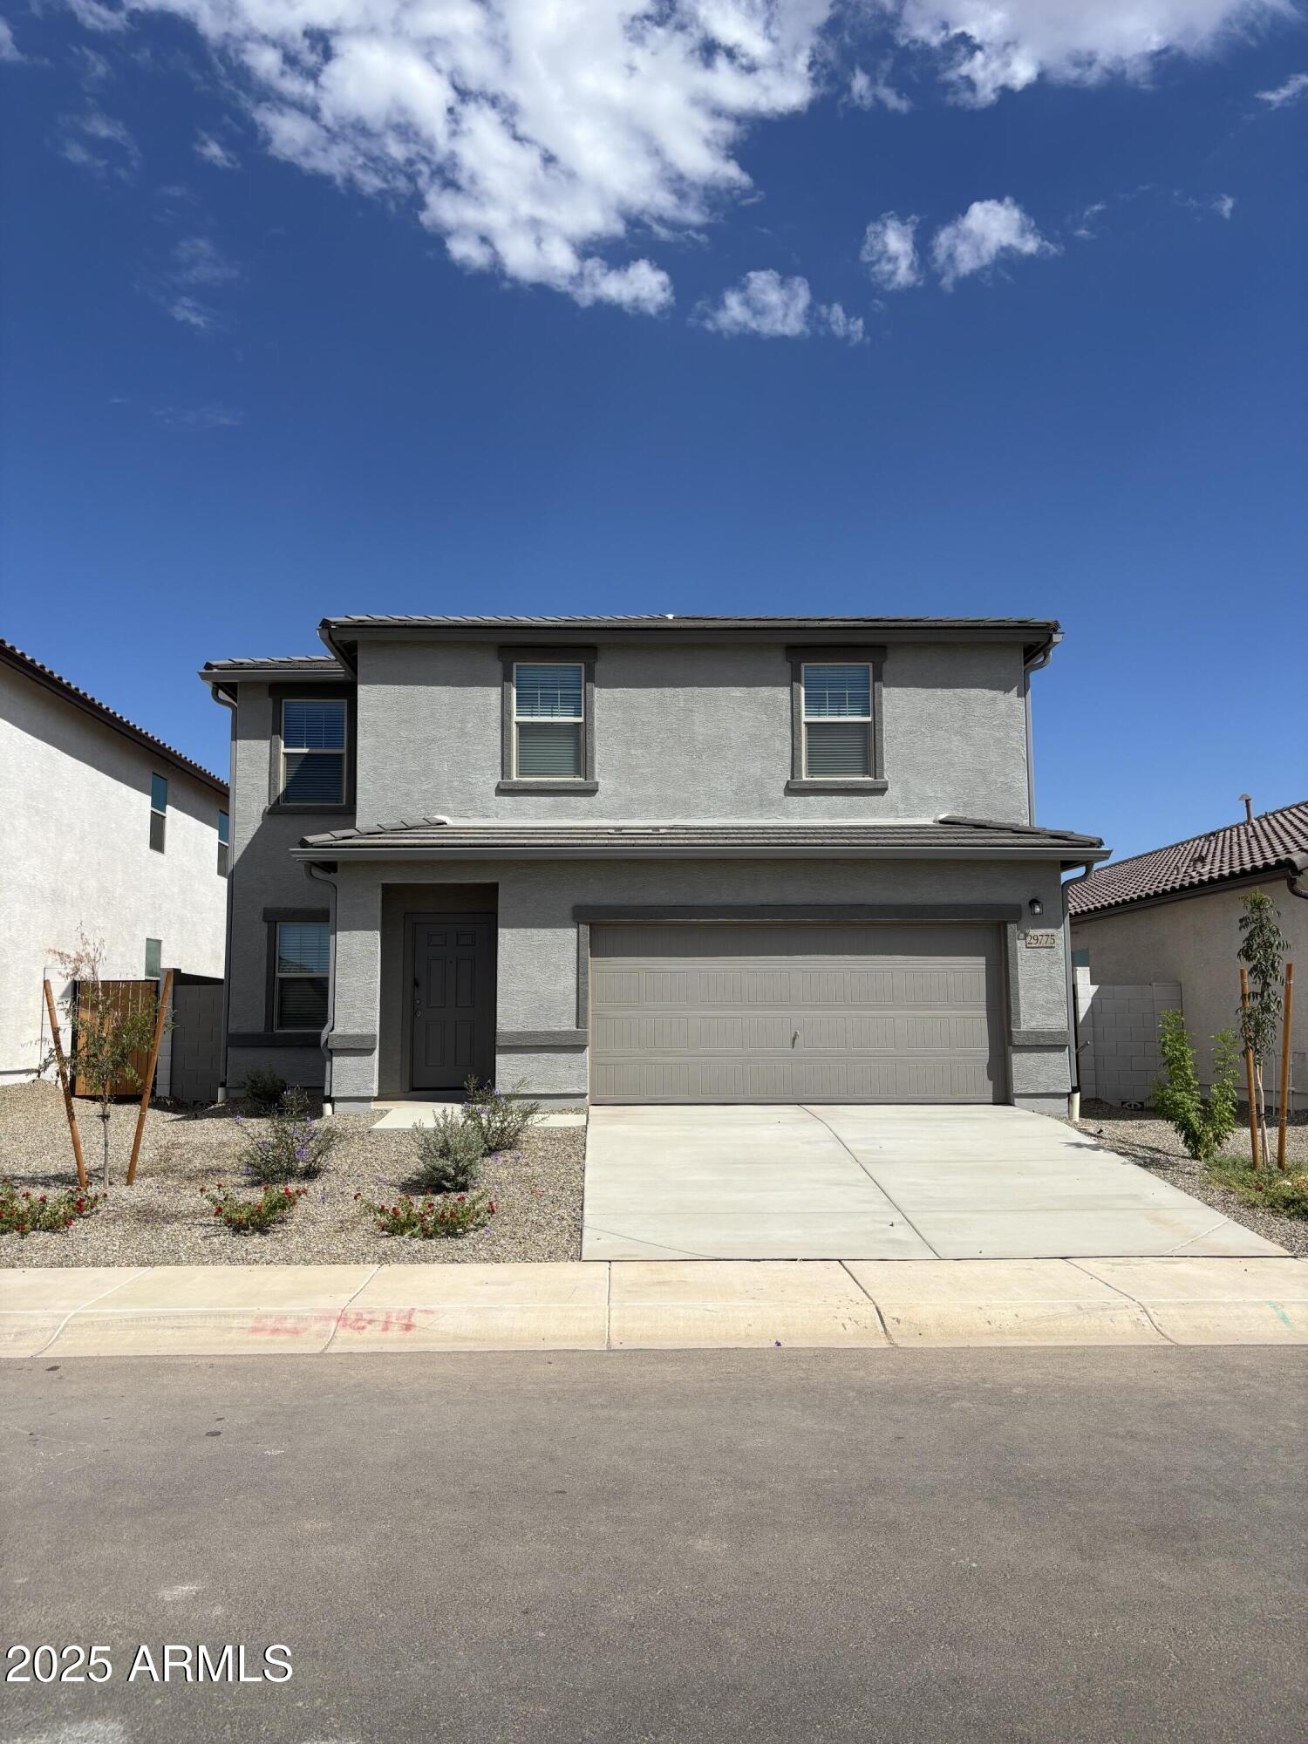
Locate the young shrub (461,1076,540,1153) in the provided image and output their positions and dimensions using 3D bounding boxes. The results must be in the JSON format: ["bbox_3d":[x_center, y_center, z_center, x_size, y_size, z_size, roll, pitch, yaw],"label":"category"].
[{"bbox_3d":[-1.508,2.387,12.900,0.774,0.755,0.750,0,-5,-1],"label":"young shrub"}]

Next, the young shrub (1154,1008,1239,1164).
[{"bbox_3d":[5.156,2.036,12.450,0.765,1.435,0.750,0,-5,-1],"label":"young shrub"}]

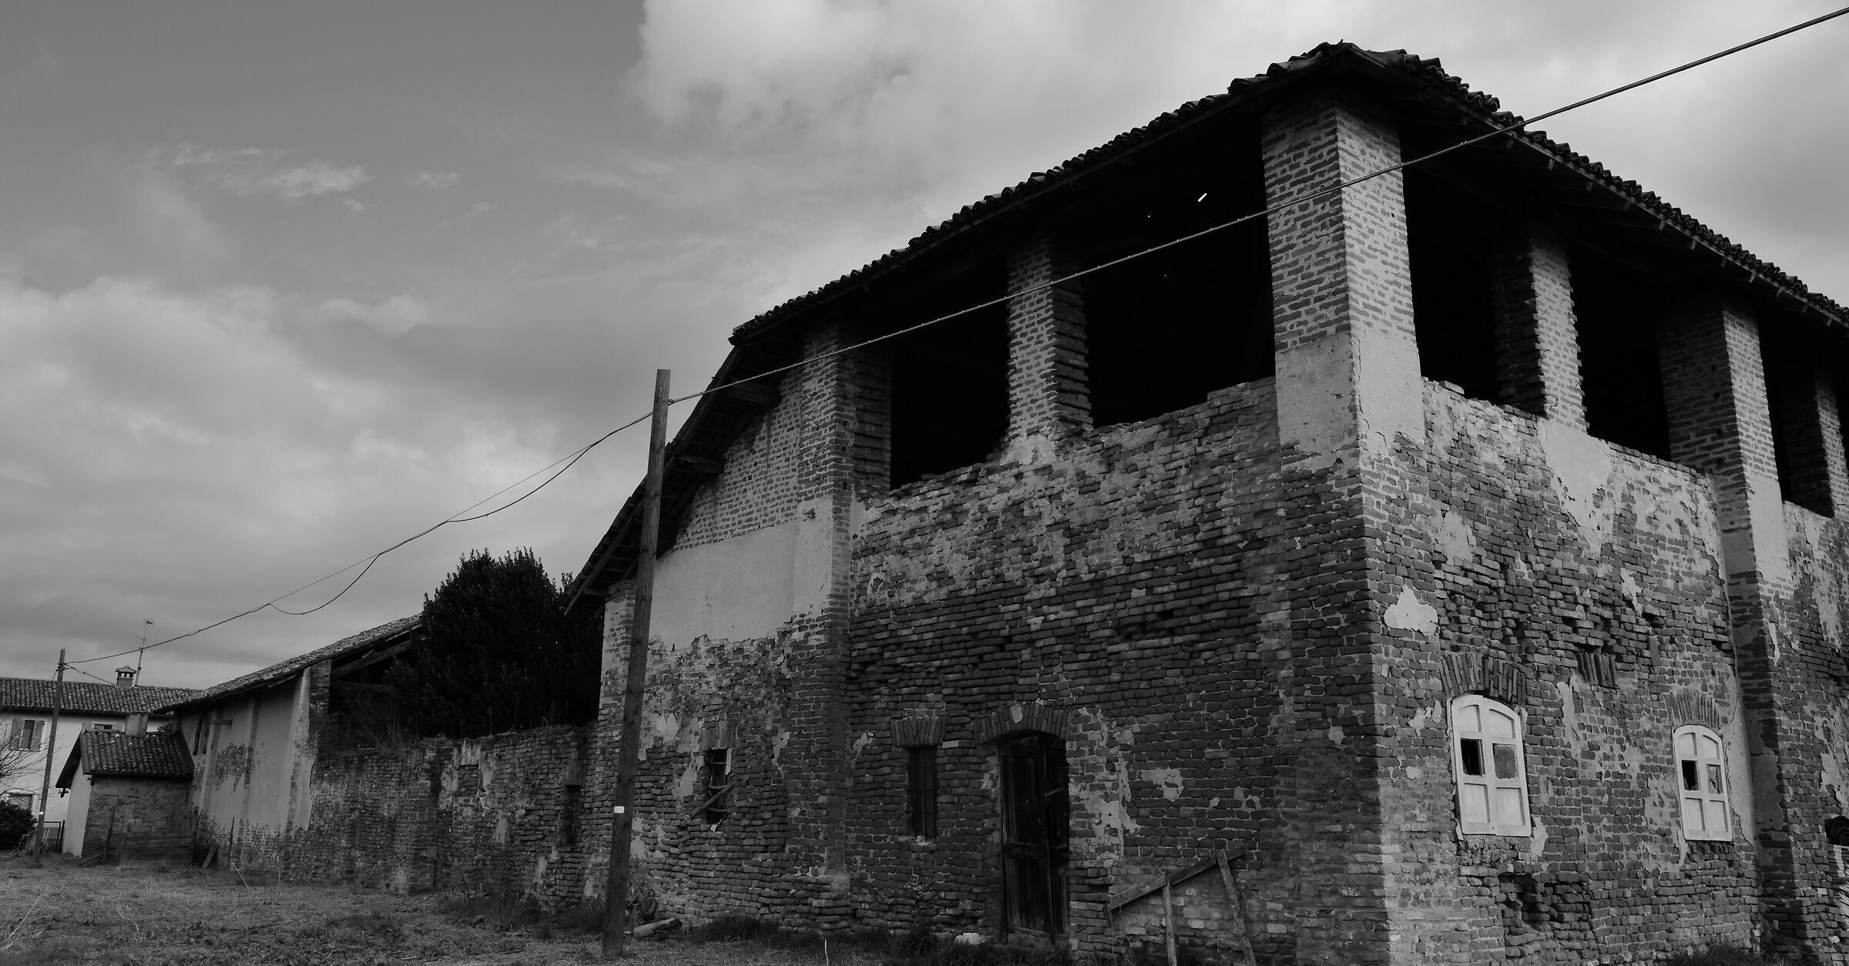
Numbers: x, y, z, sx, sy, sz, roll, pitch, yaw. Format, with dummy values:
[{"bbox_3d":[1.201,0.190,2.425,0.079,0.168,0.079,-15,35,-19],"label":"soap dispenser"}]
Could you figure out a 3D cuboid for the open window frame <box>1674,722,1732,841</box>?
[{"bbox_3d":[8.042,3.103,14.917,1.106,1.183,0.091,12,-18,-38],"label":"open window frame"}]

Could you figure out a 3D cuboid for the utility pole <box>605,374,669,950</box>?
[{"bbox_3d":[-2.620,1.521,13.255,0.182,5.407,0.182,14,-19,-37],"label":"utility pole"}]

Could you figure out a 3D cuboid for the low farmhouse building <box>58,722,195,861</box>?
[{"bbox_3d":[-20.834,8.119,37.446,2.555,3.325,3.360,12,-18,-38],"label":"low farmhouse building"}]

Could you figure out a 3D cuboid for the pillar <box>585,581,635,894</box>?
[{"bbox_3d":[-4.219,3.740,20.652,0.630,4.620,0.875,12,-18,-38],"label":"pillar"}]

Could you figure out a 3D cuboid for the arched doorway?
[{"bbox_3d":[1.035,3.263,13.389,0.200,1.874,0.927,11,-17,-37],"label":"arched doorway"}]

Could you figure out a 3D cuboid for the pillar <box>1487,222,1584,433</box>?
[{"bbox_3d":[6.274,-1.539,14.792,0.840,2.030,0.476,12,-18,-38],"label":"pillar"}]

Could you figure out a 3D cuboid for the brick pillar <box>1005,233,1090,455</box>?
[{"bbox_3d":[1.242,-1.357,14.443,0.490,2.150,0.675,11,-17,-37],"label":"brick pillar"}]

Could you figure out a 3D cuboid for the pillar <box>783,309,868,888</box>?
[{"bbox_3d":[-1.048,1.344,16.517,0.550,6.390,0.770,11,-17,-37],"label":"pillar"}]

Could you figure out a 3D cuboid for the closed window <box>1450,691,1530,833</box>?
[{"bbox_3d":[4.625,2.317,11.789,1.063,1.135,0.100,11,-17,-37],"label":"closed window"}]

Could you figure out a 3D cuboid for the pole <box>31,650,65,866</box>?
[{"bbox_3d":[-22.028,6.866,36.239,0.182,5.306,0.182,10,-17,-38],"label":"pole"}]

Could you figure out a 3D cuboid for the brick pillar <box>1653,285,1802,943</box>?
[{"bbox_3d":[8.785,1.336,15.423,0.880,6.720,0.700,11,-17,-37],"label":"brick pillar"}]

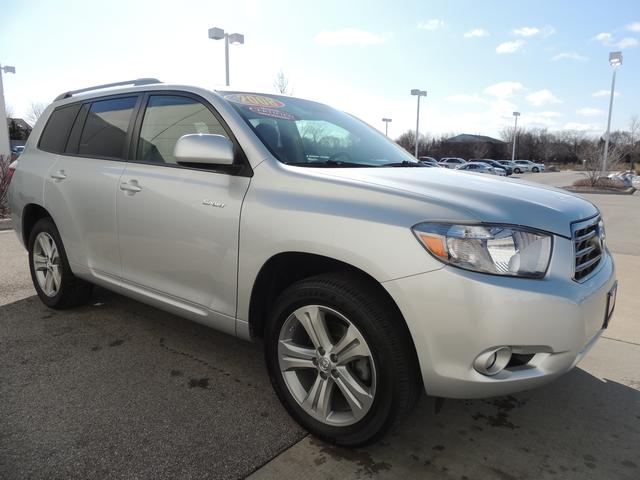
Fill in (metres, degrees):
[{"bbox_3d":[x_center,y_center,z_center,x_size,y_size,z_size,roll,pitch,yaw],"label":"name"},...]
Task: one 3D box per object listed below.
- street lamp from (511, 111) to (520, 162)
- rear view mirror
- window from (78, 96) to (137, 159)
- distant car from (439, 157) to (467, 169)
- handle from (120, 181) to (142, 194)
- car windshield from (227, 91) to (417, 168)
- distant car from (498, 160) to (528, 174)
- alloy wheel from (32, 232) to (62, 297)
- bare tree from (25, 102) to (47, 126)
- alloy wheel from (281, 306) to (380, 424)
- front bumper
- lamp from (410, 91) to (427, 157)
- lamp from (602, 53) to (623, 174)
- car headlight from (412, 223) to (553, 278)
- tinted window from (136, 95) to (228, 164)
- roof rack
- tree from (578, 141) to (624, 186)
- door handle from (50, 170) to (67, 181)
[{"bbox_3d":[26.302,-13.304,60.000,0.600,7.900,1.900,8,13,38],"label":"street lamp"},{"bbox_3d":[-0.509,-0.393,1.968,0.135,0.155,0.235,8,13,38],"label":"rear view mirror"},{"bbox_3d":[-1.412,-0.726,2.950,0.620,0.400,0.035,8,-8,38],"label":"window"},{"bbox_3d":[16.217,-9.031,53.898,4.600,1.680,1.850,8,13,38],"label":"distant car"},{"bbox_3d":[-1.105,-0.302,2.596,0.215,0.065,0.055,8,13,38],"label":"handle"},{"bbox_3d":[0.072,-0.653,2.752,0.840,0.140,1.450,45,33,24],"label":"car windshield"},{"bbox_3d":[20.375,-8.098,49.000,4.650,1.460,1.820,8,13,38],"label":"distant car"},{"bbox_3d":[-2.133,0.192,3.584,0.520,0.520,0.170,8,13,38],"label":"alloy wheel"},{"bbox_3d":[-28.951,-10.853,45.550,3.500,6.300,3.500,-6,12,-31],"label":"bare tree"},{"bbox_3d":[0.068,0.510,1.913,0.515,0.515,0.200,8,13,38],"label":"alloy wheel"},{"bbox_3d":[1.050,0.240,2.126,0.690,0.600,1.850,8,13,38],"label":"front bumper"},{"bbox_3d":[7.927,-8.670,36.197,0.500,6.900,1.600,8,13,38],"label":"lamp"},{"bbox_3d":[15.498,-6.521,23.730,0.500,6.600,1.600,8,13,38],"label":"lamp"},{"bbox_3d":[0.579,0.037,1.578,0.380,0.200,0.360,8,13,38],"label":"car headlight"},{"bbox_3d":[-0.686,-0.586,2.331,0.900,0.430,0.070,8,-7,38],"label":"tinted window"},{"bbox_3d":[-1.633,-1.105,3.308,1.580,0.085,0.065,8,13,38],"label":"roof rack"},{"bbox_3d":[12.770,-3.500,20.200,1.700,2.050,1.700,7,12,31],"label":"tree"},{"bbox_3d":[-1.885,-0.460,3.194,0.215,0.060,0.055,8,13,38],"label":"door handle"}]

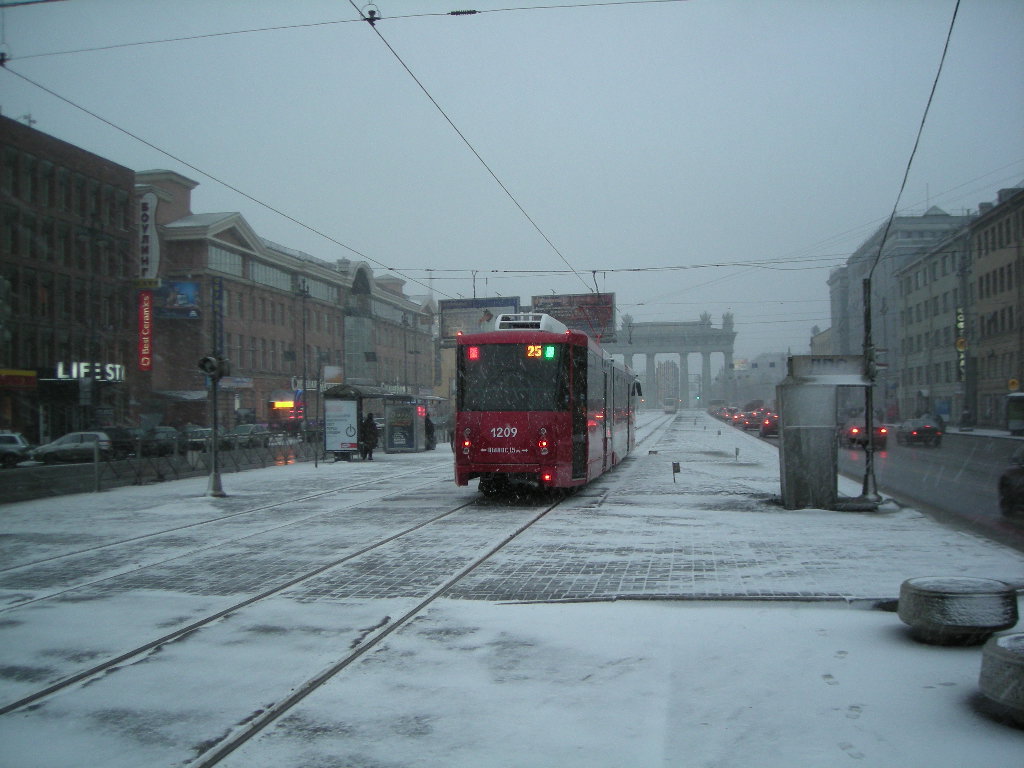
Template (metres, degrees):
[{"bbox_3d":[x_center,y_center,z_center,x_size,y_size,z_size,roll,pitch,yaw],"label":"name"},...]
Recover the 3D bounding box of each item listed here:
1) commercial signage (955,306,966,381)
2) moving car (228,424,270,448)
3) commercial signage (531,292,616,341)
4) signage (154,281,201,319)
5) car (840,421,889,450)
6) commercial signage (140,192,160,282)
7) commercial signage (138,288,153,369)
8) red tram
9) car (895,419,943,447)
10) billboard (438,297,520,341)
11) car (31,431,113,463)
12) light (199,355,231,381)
[{"bbox_3d":[40.718,-3.677,94.000,1.100,6.700,0.300,-1,-1,9],"label":"commercial signage"},{"bbox_3d":[-16.496,3.304,65.000,1.700,1.500,4.000,-1,-1,9],"label":"moving car"},{"bbox_3d":[7.451,-8.118,126.000,10.400,5.900,0.800,-1,-1,12],"label":"commercial signage"},{"bbox_3d":[-26.570,-6.653,82.000,4.100,3.050,0.200,-1,-1,9],"label":"signage"},{"bbox_3d":[17.007,2.452,50.420,1.720,1.430,4.300,-1,-1,9],"label":"car"},{"bbox_3d":[-24.508,-9.963,70.000,1.500,5.900,0.300,-1,-1,9],"label":"commercial signage"},{"bbox_3d":[-24.778,-3.613,70.000,0.950,5.400,0.200,-1,-1,9],"label":"commercial signage"},{"bbox_3d":[1.867,0.604,29.257,2.500,3.400,20.600,-1,-1,9],"label":"red tram"},{"bbox_3d":[21.345,2.584,54.620,1.720,1.440,4.300,-1,-1,9],"label":"car"},{"bbox_3d":[-2.433,-4.828,77.500,6.200,3.200,0.400,-1,-1,12],"label":"billboard"},{"bbox_3d":[-21.697,3.118,51.000,3.850,1.460,1.680,0,-1,-14],"label":"car"},{"bbox_3d":[-6.089,-0.314,21.200,0.570,0.480,0.400,-1,-1,15],"label":"light"}]

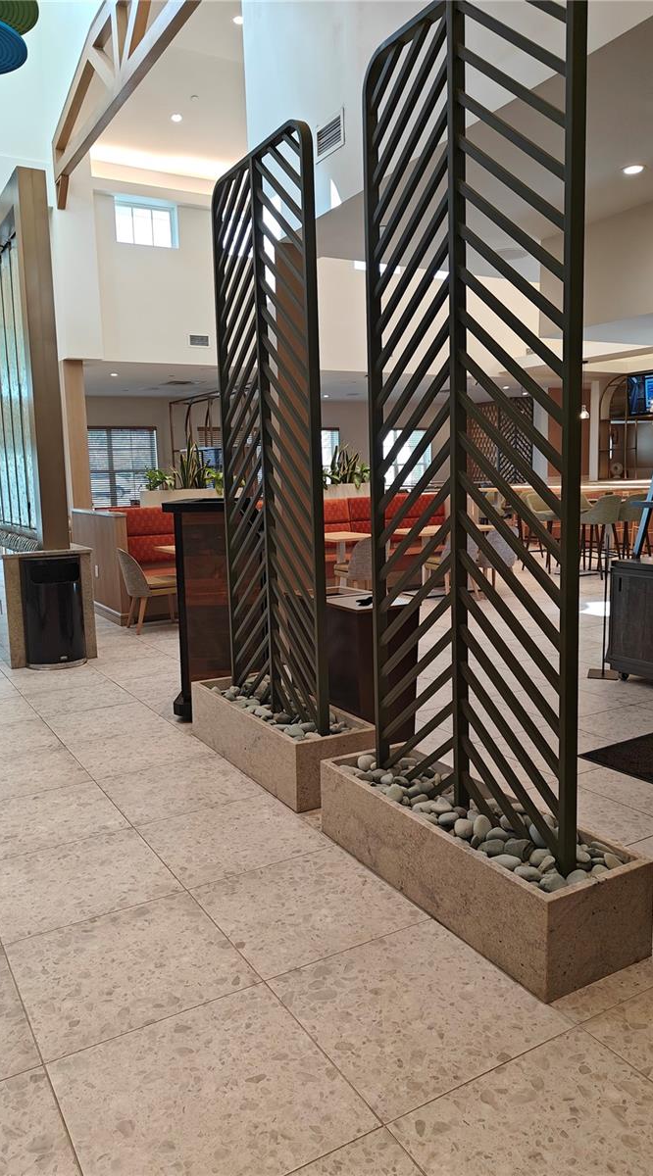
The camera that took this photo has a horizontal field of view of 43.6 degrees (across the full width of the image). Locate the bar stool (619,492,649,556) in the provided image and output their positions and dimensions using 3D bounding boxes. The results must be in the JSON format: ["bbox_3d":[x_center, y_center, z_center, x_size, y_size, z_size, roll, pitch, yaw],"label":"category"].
[{"bbox_3d":[3.962,-0.727,10.667,0.515,1.040,0.535,-6,10,-30],"label":"bar stool"}]

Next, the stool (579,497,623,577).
[{"bbox_3d":[3.468,-0.662,10.312,0.515,1.040,0.535,-6,10,-30],"label":"stool"}]

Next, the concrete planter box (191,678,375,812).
[{"bbox_3d":[-0.262,0.718,4.070,0.408,0.293,1.242,-6,9,-29],"label":"concrete planter box"}]

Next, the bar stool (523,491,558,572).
[{"bbox_3d":[3.006,-0.752,11.023,0.515,1.040,0.535,-6,10,-30],"label":"bar stool"}]

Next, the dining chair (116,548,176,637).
[{"bbox_3d":[-1.654,-0.007,7.631,0.574,0.792,0.495,-6,10,-30],"label":"dining chair"}]

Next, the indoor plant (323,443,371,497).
[{"bbox_3d":[0.238,-1.410,9.839,0.545,0.614,0.356,-6,10,-30],"label":"indoor plant"}]

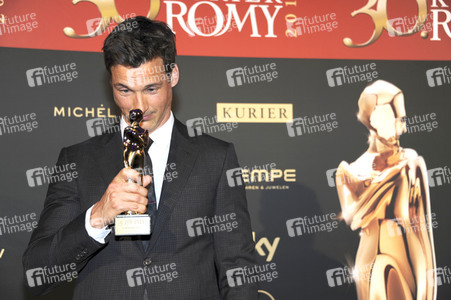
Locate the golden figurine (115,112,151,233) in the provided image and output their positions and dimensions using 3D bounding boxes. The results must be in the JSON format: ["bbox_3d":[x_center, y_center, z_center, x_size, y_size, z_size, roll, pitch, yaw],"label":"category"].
[{"bbox_3d":[-0.194,0.051,1.800,0.076,0.275,0.070,1,-6,-3],"label":"golden figurine"}]

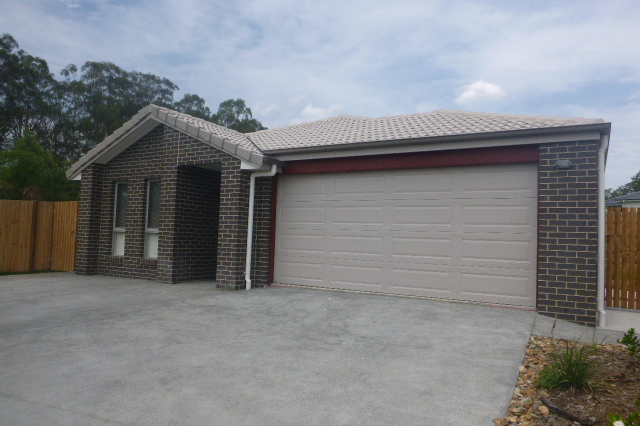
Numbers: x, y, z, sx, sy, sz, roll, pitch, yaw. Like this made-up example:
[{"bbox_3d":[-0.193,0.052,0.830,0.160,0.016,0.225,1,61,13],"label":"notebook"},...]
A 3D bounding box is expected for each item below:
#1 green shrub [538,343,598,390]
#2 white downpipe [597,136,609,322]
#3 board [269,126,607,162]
[{"bbox_3d":[2.267,1.421,4.250,0.520,0.400,0.480,0,-4,30],"label":"green shrub"},{"bbox_3d":[3.854,0.226,6.296,0.120,2.590,0.090,0,-4,30],"label":"white downpipe"},{"bbox_3d":[1.423,-1.087,7.650,5.470,0.188,0.033,0,-4,30],"label":"board"}]

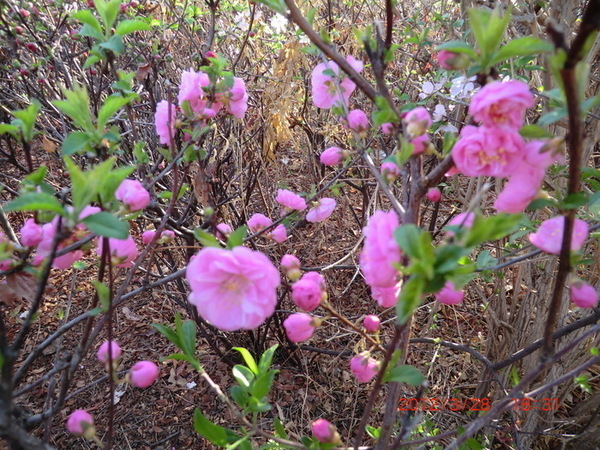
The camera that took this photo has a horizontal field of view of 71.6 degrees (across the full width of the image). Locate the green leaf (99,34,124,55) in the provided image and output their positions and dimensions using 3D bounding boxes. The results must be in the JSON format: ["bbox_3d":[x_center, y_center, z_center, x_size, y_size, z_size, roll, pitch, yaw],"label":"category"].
[{"bbox_3d":[-0.181,-0.174,0.400,0.024,0.017,0.019,21,32,37],"label":"green leaf"}]

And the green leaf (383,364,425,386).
[{"bbox_3d":[0.080,0.116,0.320,0.031,0.012,0.014,-6,28,-11],"label":"green leaf"}]

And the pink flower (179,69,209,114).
[{"bbox_3d":[-0.099,-0.126,0.390,0.020,0.040,0.036,-10,27,-21],"label":"pink flower"}]

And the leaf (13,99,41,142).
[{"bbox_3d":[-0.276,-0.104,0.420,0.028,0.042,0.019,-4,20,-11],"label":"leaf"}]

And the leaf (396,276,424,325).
[{"bbox_3d":[0.051,0.035,0.190,0.009,0.022,0.009,24,6,2],"label":"leaf"}]

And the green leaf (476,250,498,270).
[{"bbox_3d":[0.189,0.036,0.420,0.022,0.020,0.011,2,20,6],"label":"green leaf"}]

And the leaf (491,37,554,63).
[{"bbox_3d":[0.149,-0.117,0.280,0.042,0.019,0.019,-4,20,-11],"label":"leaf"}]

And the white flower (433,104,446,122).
[{"bbox_3d":[0.218,-0.174,0.650,0.023,0.027,0.014,6,1,11],"label":"white flower"}]

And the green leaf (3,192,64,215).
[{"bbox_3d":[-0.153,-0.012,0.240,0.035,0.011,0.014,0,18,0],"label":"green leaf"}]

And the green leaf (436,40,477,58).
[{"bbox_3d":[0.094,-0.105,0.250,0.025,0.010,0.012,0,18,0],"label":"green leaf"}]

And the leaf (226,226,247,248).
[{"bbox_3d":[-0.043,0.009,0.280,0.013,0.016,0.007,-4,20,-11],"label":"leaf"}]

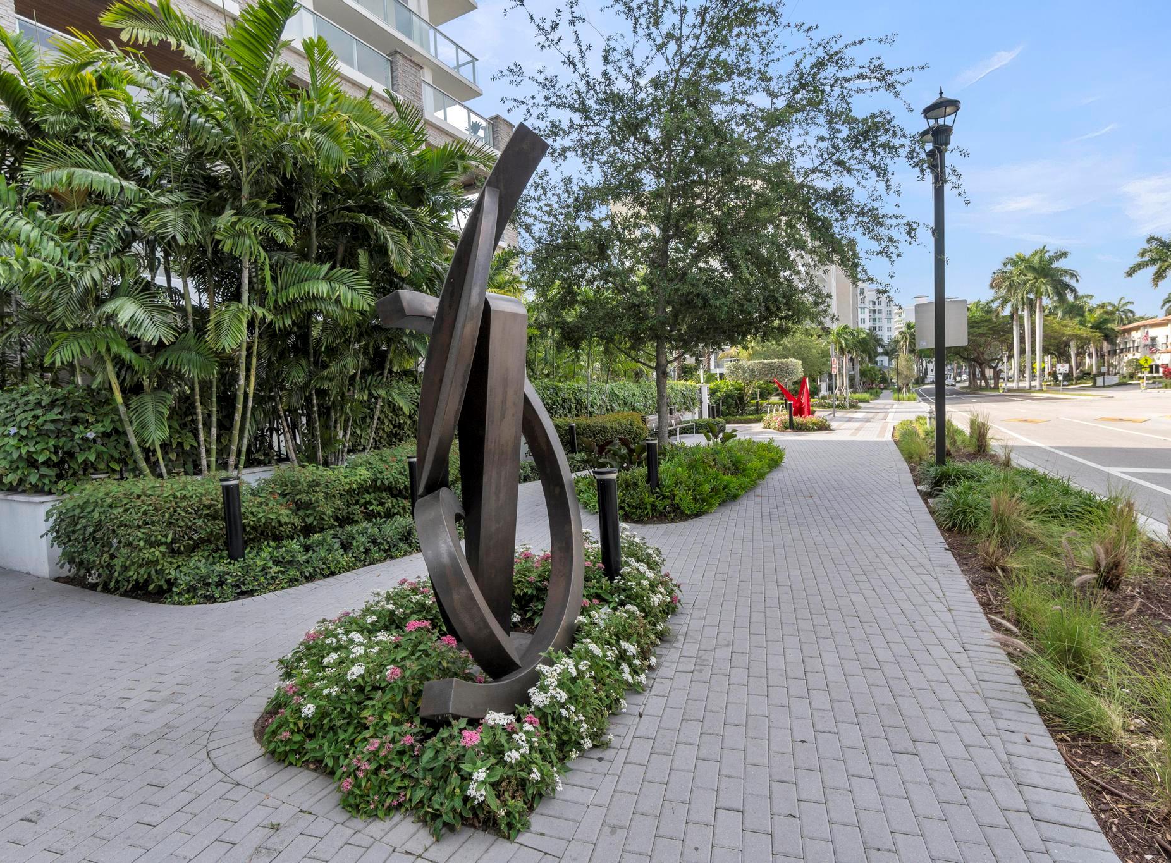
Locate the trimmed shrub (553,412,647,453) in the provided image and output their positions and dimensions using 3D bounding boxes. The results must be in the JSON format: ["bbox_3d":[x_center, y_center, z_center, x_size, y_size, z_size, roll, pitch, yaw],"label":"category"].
[{"bbox_3d":[0.377,0.121,16.415,2.700,1.196,3.000,-3,3,1],"label":"trimmed shrub"}]

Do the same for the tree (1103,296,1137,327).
[{"bbox_3d":[93.947,-16.240,101.179,4.600,15.069,4.600,0,4,43],"label":"tree"}]

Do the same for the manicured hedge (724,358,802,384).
[{"bbox_3d":[9.234,-3.025,29.874,3.900,1.300,1.800,-2,3,18],"label":"manicured hedge"}]

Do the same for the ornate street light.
[{"bbox_3d":[5.998,-2.390,9.811,0.540,6.250,1.500,-1,4,29],"label":"ornate street light"}]

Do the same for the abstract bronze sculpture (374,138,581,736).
[{"bbox_3d":[-0.587,-0.157,3.344,1.120,3.115,1.100,-4,3,-10],"label":"abstract bronze sculpture"}]

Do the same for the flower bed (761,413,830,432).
[{"bbox_3d":[8.318,-0.342,23.117,2.600,0.540,3.300,-2,3,17],"label":"flower bed"}]

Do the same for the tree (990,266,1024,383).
[{"bbox_3d":[49.397,-11.750,65.969,5.400,14.611,5.400,-1,4,37],"label":"tree"}]

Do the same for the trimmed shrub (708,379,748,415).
[{"bbox_3d":[6.809,-1.494,27.943,2.000,2.100,1.800,-2,3,18],"label":"trimmed shrub"}]

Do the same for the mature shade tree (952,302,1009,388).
[{"bbox_3d":[50.079,-10.653,72.711,8.000,10.700,8.000,-1,4,40],"label":"mature shade tree"}]

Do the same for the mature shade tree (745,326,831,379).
[{"bbox_3d":[16.810,-5.335,48.056,7.600,7.031,7.400,-2,3,20],"label":"mature shade tree"}]

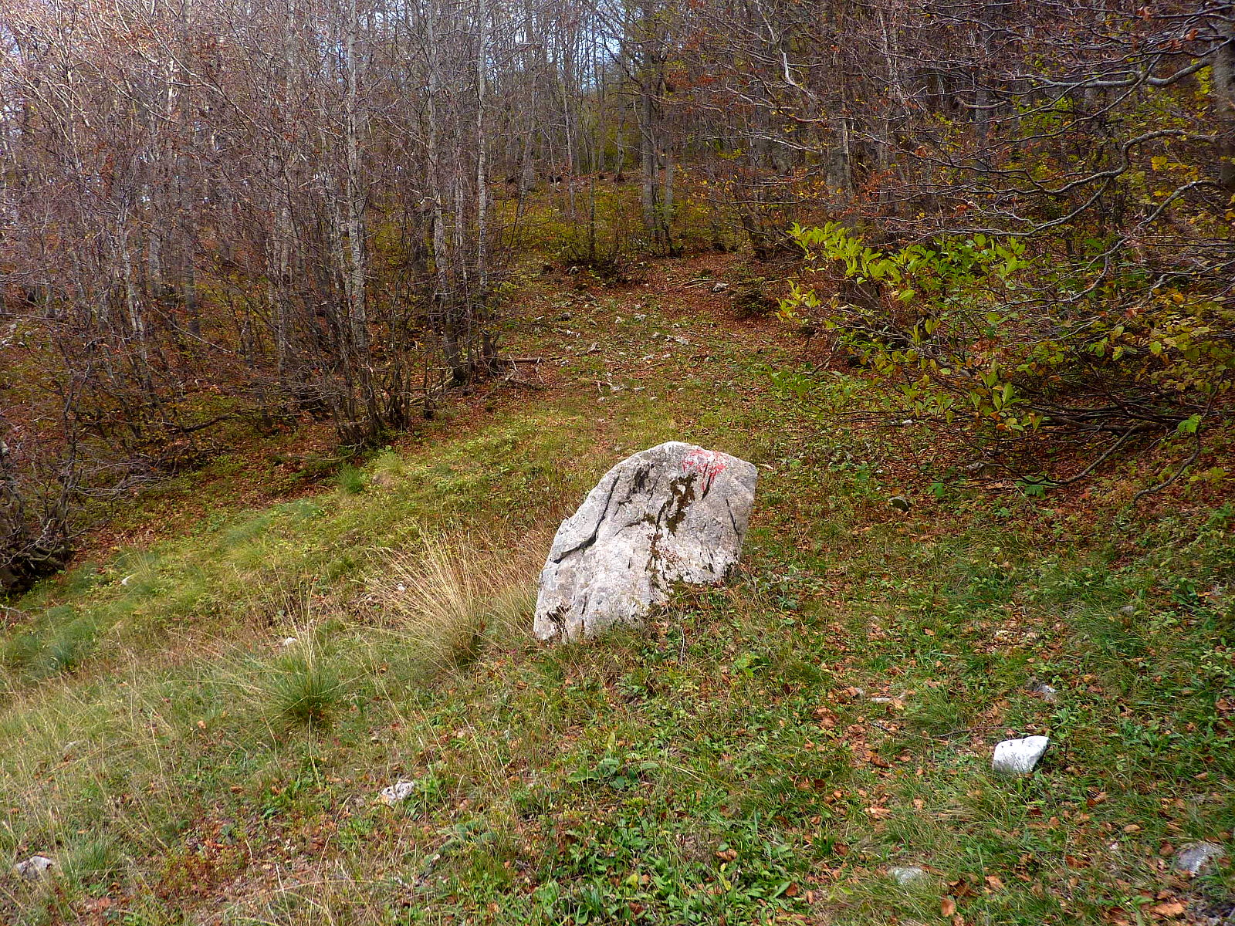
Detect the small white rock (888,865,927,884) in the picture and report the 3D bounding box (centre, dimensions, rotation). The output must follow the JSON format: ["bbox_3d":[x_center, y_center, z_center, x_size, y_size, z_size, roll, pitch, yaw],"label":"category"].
[{"bbox_3d":[0.780,1.110,2.400,0.105,0.042,0.078,0,4,-6],"label":"small white rock"}]

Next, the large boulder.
[{"bbox_3d":[0.143,0.415,4.650,1.100,0.980,0.720,-1,4,-16],"label":"large boulder"}]

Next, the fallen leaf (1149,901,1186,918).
[{"bbox_3d":[1.386,1.126,2.250,0.088,0.020,0.055,0,4,-6],"label":"fallen leaf"}]

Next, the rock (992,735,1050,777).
[{"bbox_3d":[1.349,0.982,2.980,0.185,0.115,0.140,0,4,-6],"label":"rock"}]

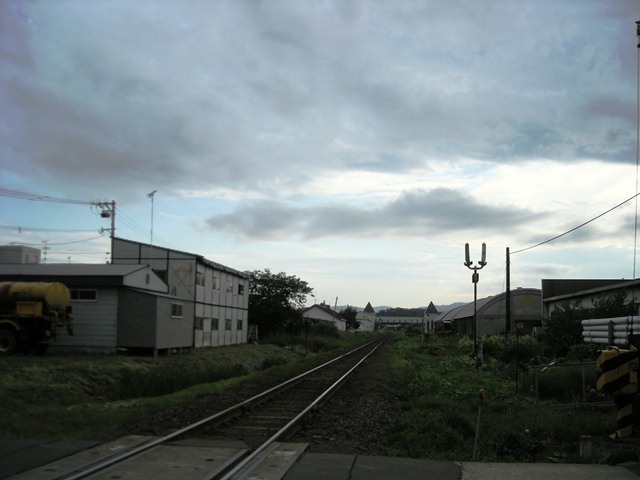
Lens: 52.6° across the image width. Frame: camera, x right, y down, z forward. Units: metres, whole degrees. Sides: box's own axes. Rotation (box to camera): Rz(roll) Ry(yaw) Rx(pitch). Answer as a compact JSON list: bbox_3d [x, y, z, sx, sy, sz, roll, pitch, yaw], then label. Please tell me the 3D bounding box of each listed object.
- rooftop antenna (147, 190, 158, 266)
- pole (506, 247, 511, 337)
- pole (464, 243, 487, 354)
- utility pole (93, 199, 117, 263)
[{"bbox_3d":[-9.533,-0.619,36.439,0.450,4.430,1.300,6,-10,-33],"label":"rooftop antenna"},{"bbox_3d":[12.594,3.901,42.895,0.220,7.000,0.220,0,-8,6],"label":"pole"},{"bbox_3d":[7.135,2.764,29.413,1.000,5.350,0.220,0,-8,6],"label":"pole"},{"bbox_3d":[-17.988,2.552,53.148,1.950,11.810,0.700,0,-8,6],"label":"utility pole"}]

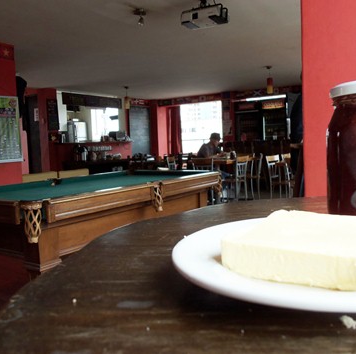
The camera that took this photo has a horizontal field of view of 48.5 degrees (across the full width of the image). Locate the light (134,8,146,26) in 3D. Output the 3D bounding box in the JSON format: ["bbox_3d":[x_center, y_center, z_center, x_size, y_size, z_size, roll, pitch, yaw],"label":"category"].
[{"bbox_3d":[-0.400,-1.697,4.259,0.130,0.160,0.130,-2,5,0],"label":"light"}]

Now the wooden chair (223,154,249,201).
[{"bbox_3d":[1.050,0.029,7.530,0.470,0.860,0.430,1,6,36],"label":"wooden chair"}]

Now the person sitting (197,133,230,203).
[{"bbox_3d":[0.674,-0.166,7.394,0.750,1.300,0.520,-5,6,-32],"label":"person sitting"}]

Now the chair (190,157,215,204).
[{"bbox_3d":[0.569,0.068,7.293,0.430,0.860,0.470,1,6,37],"label":"chair"}]

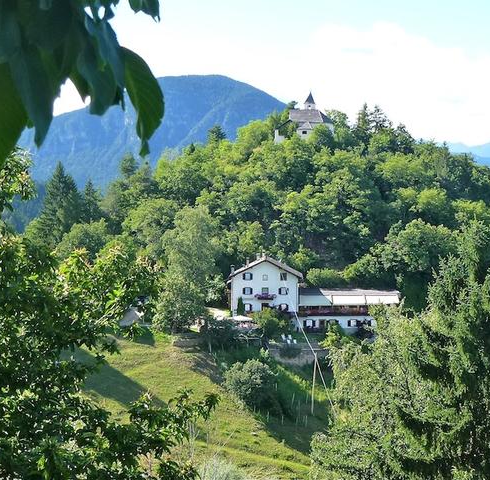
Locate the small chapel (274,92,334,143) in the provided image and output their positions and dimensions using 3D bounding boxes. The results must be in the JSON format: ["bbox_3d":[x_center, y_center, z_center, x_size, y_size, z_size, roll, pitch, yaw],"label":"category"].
[{"bbox_3d":[14.580,-30.460,235.000,14.200,12.300,8.300,0,2,-9],"label":"small chapel"}]

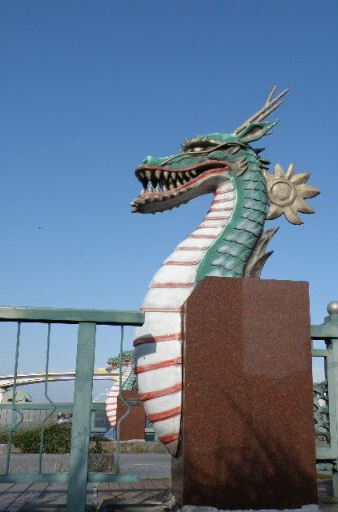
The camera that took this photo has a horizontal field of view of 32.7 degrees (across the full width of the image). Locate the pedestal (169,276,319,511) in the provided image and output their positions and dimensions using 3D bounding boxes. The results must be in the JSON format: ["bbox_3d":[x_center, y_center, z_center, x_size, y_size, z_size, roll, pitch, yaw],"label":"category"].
[{"bbox_3d":[0.399,0.758,3.294,0.690,1.170,0.504,3,-15,-6],"label":"pedestal"}]

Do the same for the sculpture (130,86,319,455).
[{"bbox_3d":[0.354,-0.008,3.488,1.179,2.309,0.410,3,-15,-6],"label":"sculpture"}]

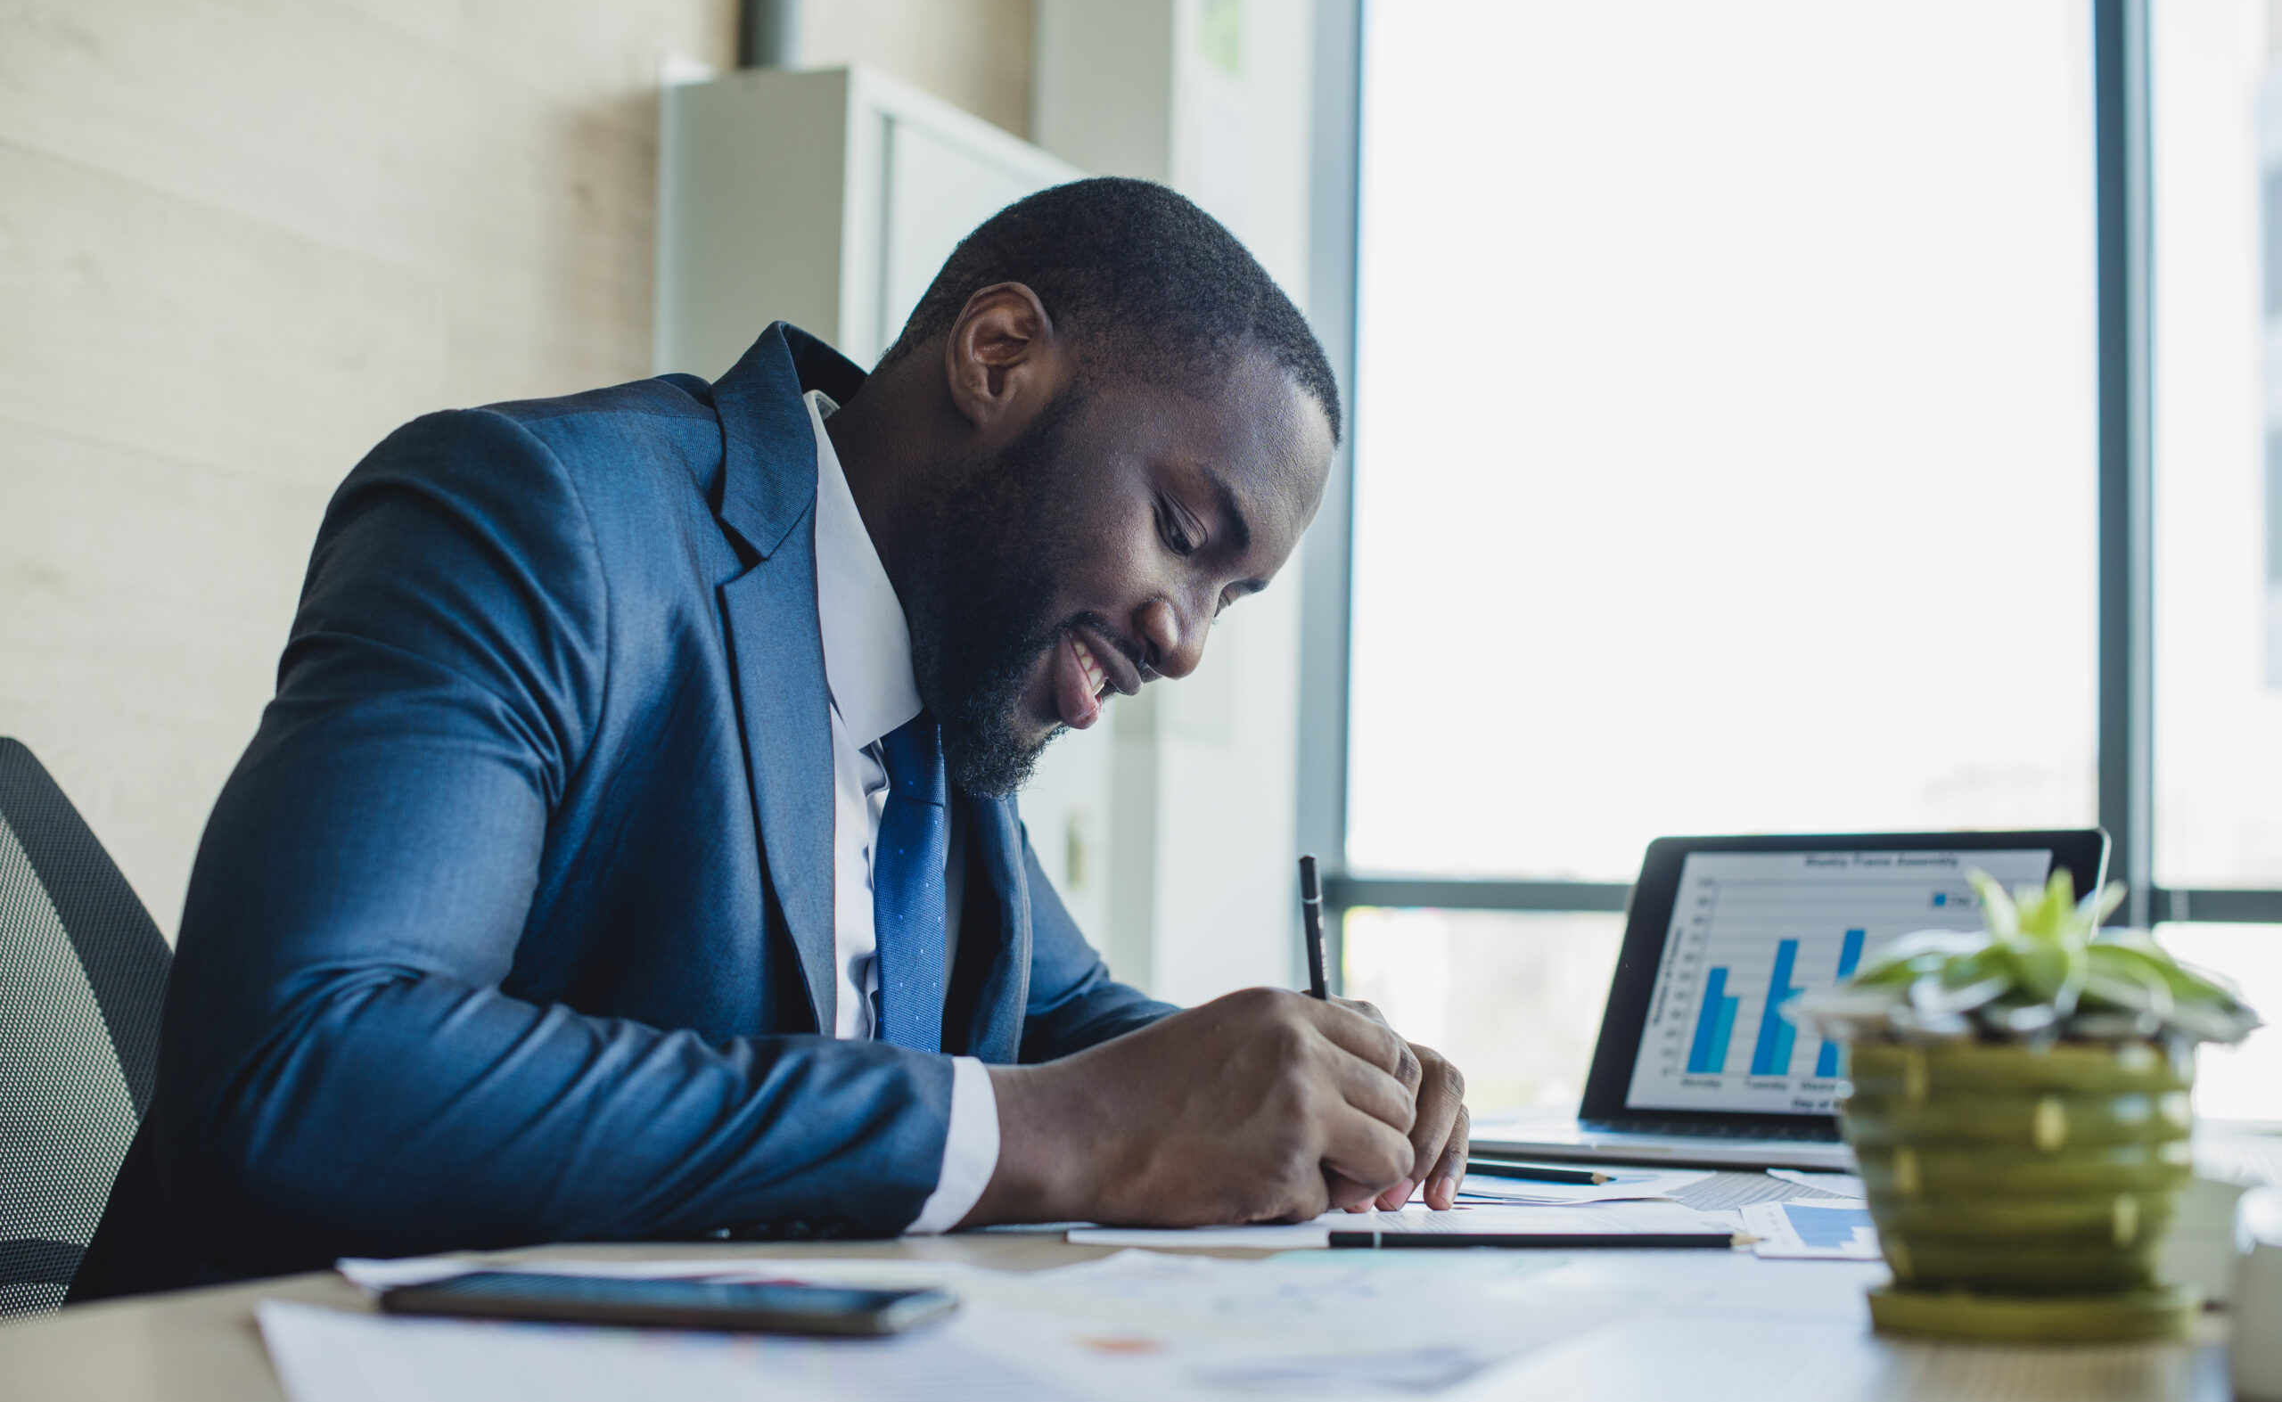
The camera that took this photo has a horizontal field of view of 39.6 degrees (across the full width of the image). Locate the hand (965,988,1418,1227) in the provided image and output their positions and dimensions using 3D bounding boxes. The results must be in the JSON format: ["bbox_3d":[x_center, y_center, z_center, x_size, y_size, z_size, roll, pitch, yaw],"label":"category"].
[{"bbox_3d":[0.022,0.173,1.350,0.180,0.100,0.095,3,-5,-13],"label":"hand"}]

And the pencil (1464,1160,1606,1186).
[{"bbox_3d":[0.177,0.241,1.635,0.007,0.007,0.175,6,-7,-42],"label":"pencil"}]

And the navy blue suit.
[{"bbox_3d":[-0.200,0.119,1.450,0.480,0.570,0.590,-2,-6,33],"label":"navy blue suit"}]

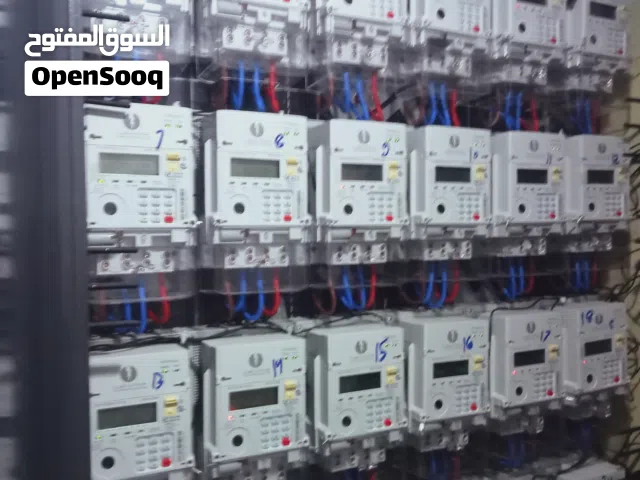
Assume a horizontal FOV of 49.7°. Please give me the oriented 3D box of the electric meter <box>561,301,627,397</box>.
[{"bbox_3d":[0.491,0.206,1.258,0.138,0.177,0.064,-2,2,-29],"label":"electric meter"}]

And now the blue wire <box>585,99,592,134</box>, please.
[{"bbox_3d":[0.446,-0.205,1.148,0.009,0.059,0.011,-1,2,-29],"label":"blue wire"}]

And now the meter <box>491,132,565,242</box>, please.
[{"bbox_3d":[0.324,-0.085,1.100,0.130,0.171,0.064,-1,2,-29],"label":"meter"}]

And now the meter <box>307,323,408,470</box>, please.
[{"bbox_3d":[0.055,0.231,1.021,0.138,0.201,0.064,-2,2,-29],"label":"meter"}]

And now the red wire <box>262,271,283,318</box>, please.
[{"bbox_3d":[-0.066,0.074,0.956,0.019,0.064,0.022,-1,2,-28],"label":"red wire"}]

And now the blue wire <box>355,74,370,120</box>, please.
[{"bbox_3d":[0.063,-0.212,1.025,0.018,0.068,0.016,-1,2,-29],"label":"blue wire"}]

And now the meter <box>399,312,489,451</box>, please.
[{"bbox_3d":[0.186,0.213,1.034,0.130,0.195,0.064,-1,2,-29],"label":"meter"}]

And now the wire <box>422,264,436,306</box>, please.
[{"bbox_3d":[0.174,0.072,1.097,0.017,0.067,0.016,-2,3,-29],"label":"wire"}]

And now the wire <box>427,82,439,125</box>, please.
[{"bbox_3d":[0.180,-0.216,1.102,0.015,0.067,0.018,-2,2,-29],"label":"wire"}]

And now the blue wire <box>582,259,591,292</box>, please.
[{"bbox_3d":[0.459,0.061,1.189,0.011,0.060,0.012,-1,2,-29],"label":"blue wire"}]

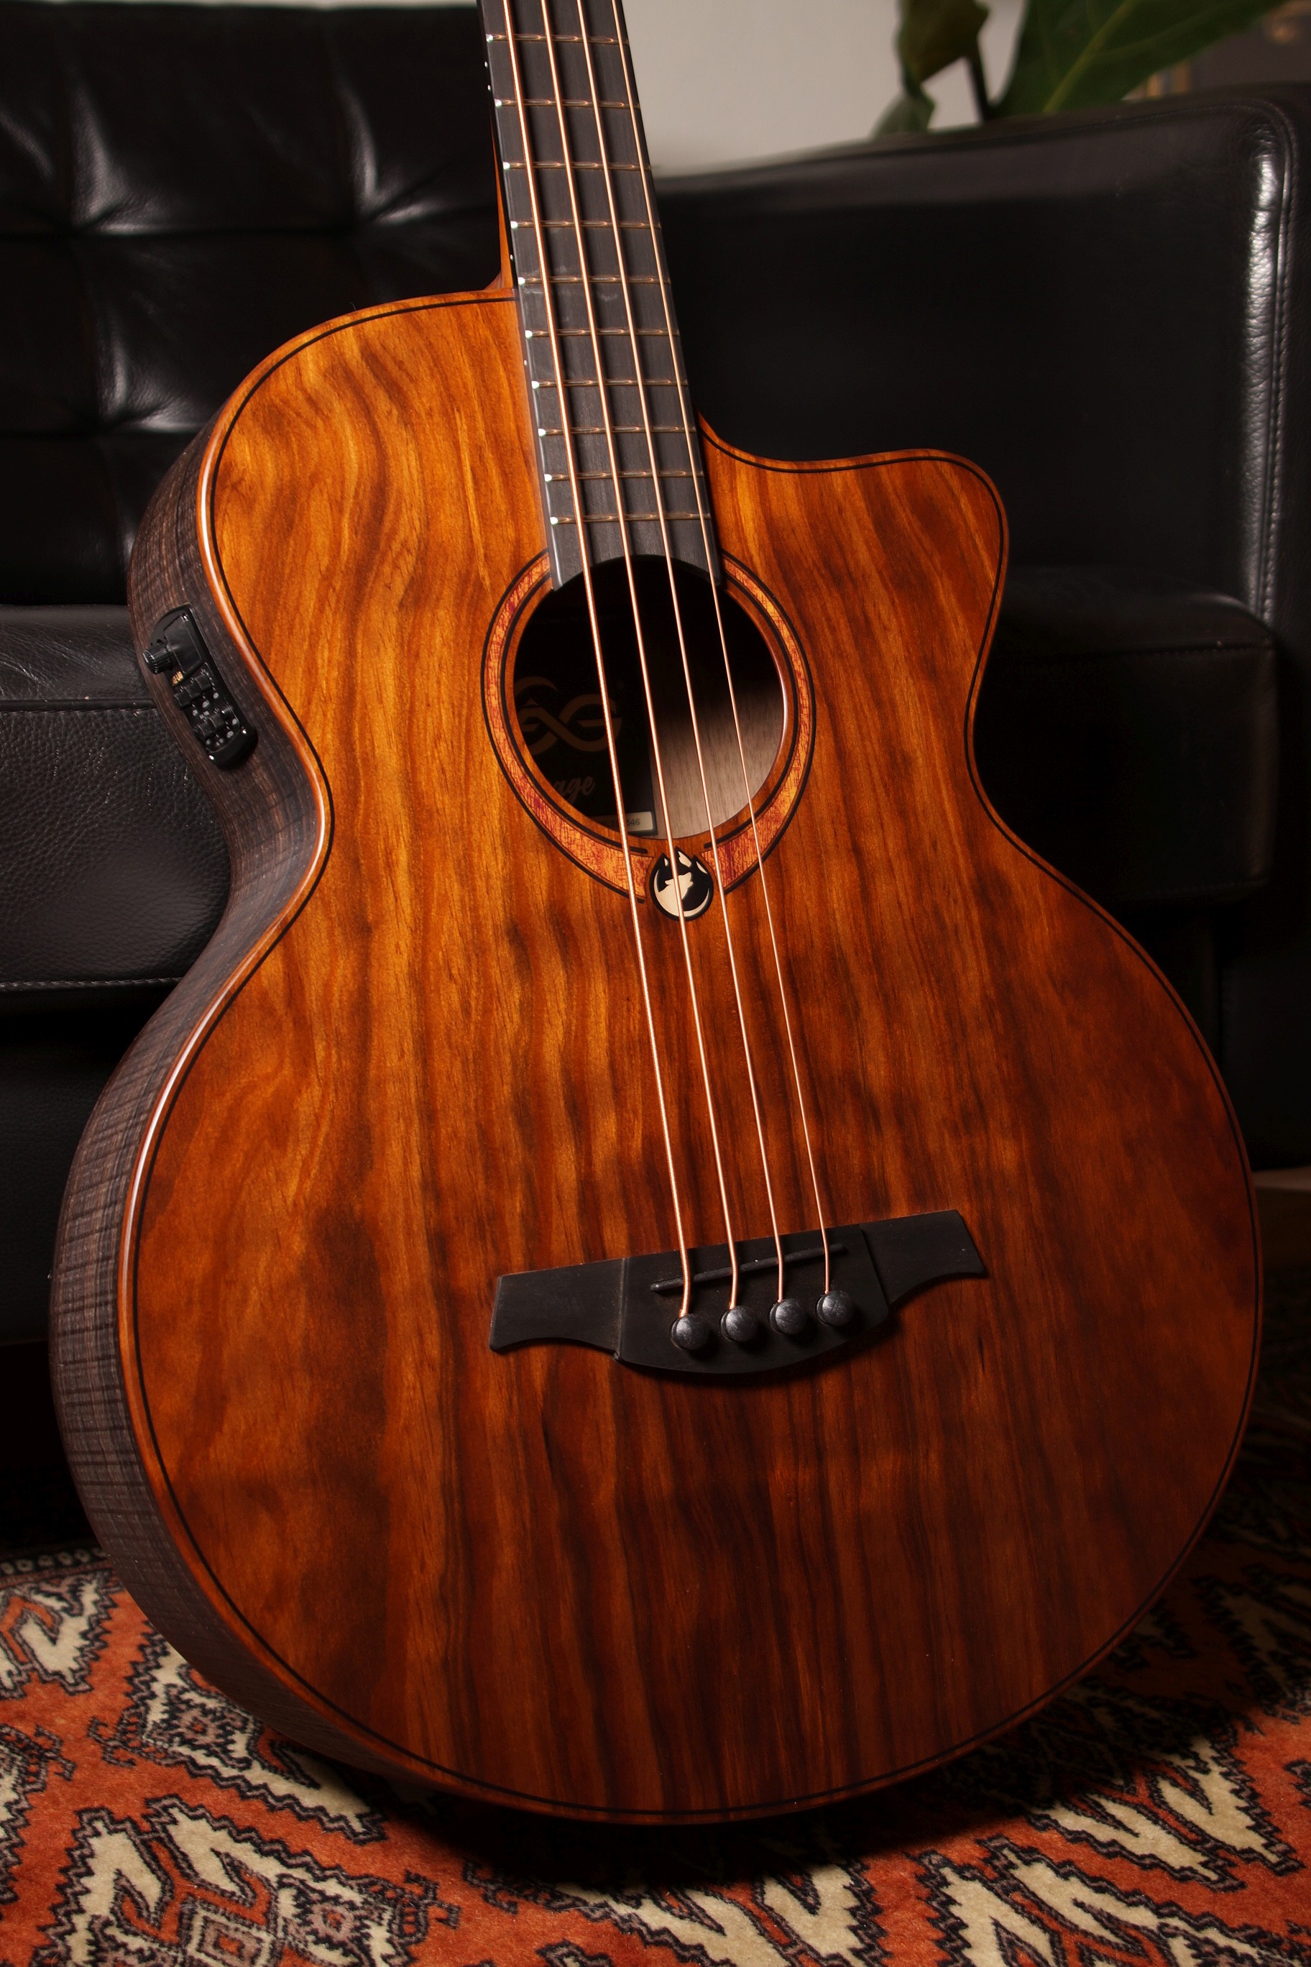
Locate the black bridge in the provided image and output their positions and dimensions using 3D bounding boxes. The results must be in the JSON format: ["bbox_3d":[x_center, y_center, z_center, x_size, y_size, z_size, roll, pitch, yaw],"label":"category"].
[{"bbox_3d":[0.034,0.111,0.987,0.191,0.046,0.017,-6,-7,-22],"label":"black bridge"}]

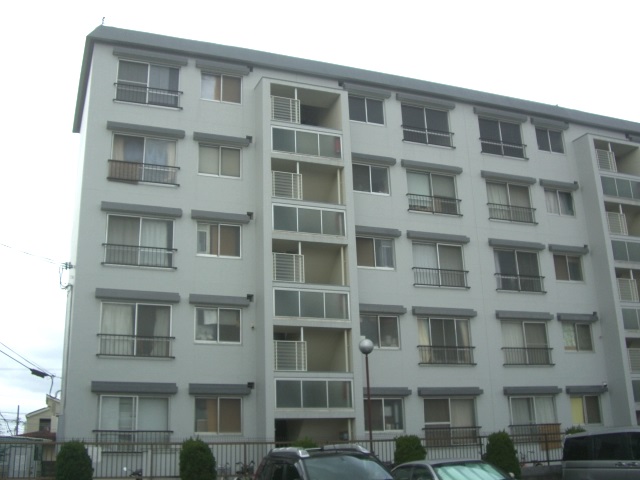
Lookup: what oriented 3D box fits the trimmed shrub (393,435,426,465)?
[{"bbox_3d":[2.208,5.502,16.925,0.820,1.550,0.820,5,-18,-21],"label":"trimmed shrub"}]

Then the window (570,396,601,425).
[{"bbox_3d":[9.714,6.208,25.637,1.386,1.039,0.150,5,-18,-21],"label":"window"}]

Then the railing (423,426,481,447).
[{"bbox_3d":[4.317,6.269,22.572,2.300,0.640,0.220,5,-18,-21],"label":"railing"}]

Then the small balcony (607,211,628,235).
[{"bbox_3d":[11.432,-0.596,27.177,0.938,0.902,0.200,5,-18,-21],"label":"small balcony"}]

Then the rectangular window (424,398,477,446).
[{"bbox_3d":[4.421,6.098,23.584,2.060,1.550,0.180,5,-17,-22],"label":"rectangular window"}]

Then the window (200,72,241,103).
[{"bbox_3d":[-3.239,-5.024,23.207,1.400,1.038,0.150,5,-18,-21],"label":"window"}]

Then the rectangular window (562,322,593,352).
[{"bbox_3d":[9.418,3.570,25.652,1.330,1.038,0.150,5,-18,-21],"label":"rectangular window"}]

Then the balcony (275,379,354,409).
[{"bbox_3d":[-0.176,4.562,20.724,2.459,0.890,0.150,5,-18,-21],"label":"balcony"}]

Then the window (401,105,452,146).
[{"bbox_3d":[4.056,-4.304,26.554,2.089,1.579,0.200,5,-18,-21],"label":"window"}]

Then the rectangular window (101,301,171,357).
[{"bbox_3d":[-5.309,2.637,20.412,2.070,1.590,0.180,5,-17,-22],"label":"rectangular window"}]

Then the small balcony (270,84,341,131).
[{"bbox_3d":[-0.652,-4.294,24.202,2.547,1.396,1.200,5,-18,-21],"label":"small balcony"}]

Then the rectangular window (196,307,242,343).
[{"bbox_3d":[-3.024,2.549,21.053,1.382,1.031,0.100,5,-18,-21],"label":"rectangular window"}]

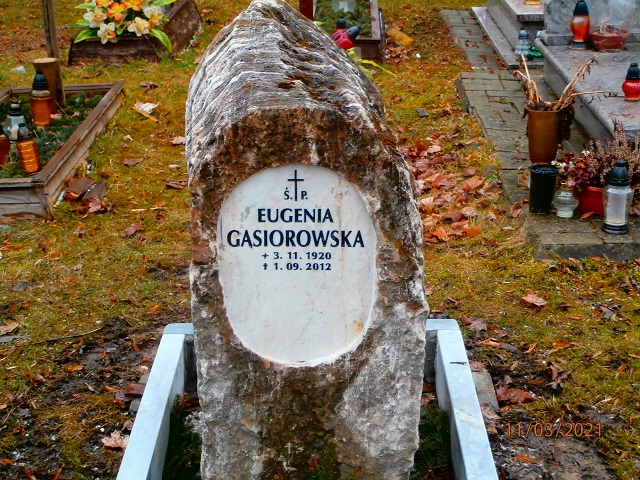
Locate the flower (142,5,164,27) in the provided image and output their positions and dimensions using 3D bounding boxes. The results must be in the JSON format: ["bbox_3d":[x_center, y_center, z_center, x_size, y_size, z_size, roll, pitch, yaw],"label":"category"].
[{"bbox_3d":[-0.961,-1.296,6.083,0.120,0.120,0.060,-9,24,-21],"label":"flower"}]

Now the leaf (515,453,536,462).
[{"bbox_3d":[0.493,0.522,2.526,0.052,0.010,0.022,14,26,32],"label":"leaf"}]

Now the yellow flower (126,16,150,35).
[{"bbox_3d":[-1.040,-1.226,6.036,0.125,0.110,0.055,-4,23,-9],"label":"yellow flower"}]

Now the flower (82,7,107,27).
[{"bbox_3d":[-1.388,-1.372,6.500,0.140,0.140,0.060,-12,24,-26],"label":"flower"}]

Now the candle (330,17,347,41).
[{"bbox_3d":[0.129,-1.319,6.650,0.115,0.190,0.115,-1,22,0],"label":"candle"}]

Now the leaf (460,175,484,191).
[{"bbox_3d":[0.581,-0.220,4.028,0.105,0.030,0.100,0,22,0],"label":"leaf"}]

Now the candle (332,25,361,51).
[{"bbox_3d":[0.155,-1.182,6.150,0.190,0.088,0.088,-35,20,-12],"label":"candle"}]

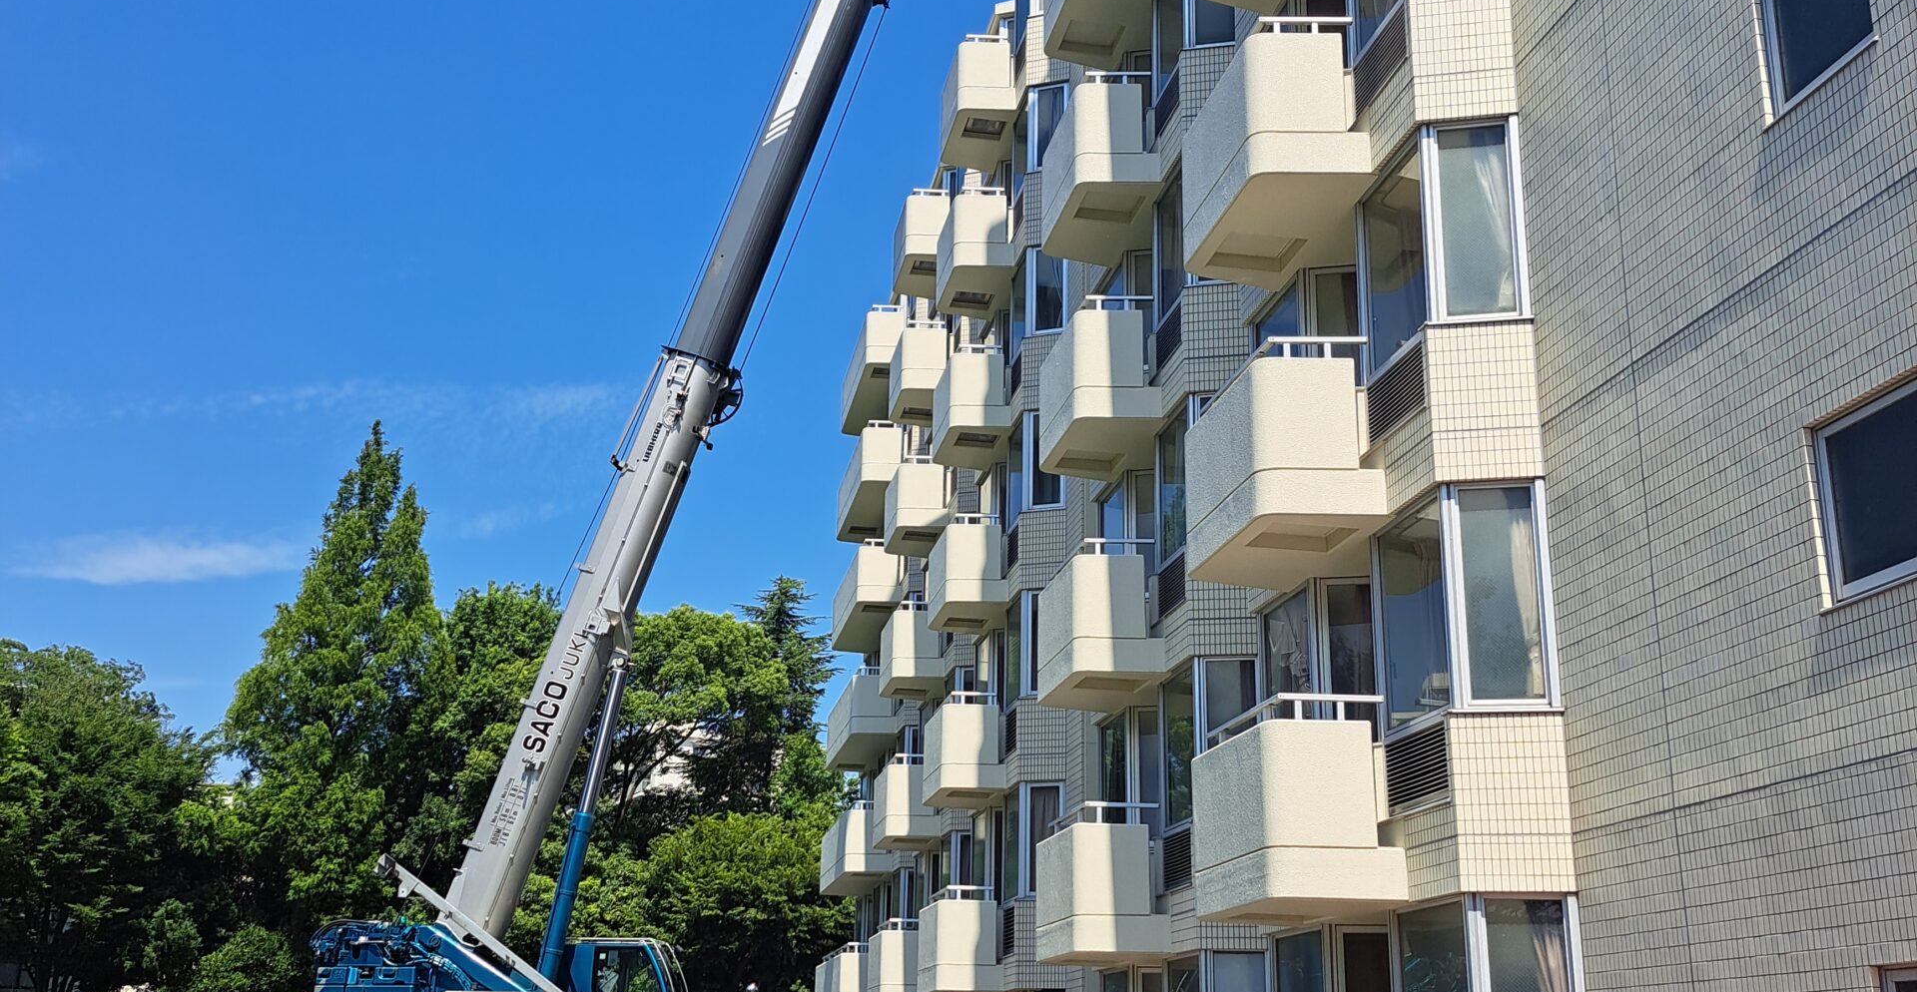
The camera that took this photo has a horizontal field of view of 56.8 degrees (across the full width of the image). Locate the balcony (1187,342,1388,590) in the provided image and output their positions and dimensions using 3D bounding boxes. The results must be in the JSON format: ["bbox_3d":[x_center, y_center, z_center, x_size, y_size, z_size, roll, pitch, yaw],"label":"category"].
[{"bbox_3d":[2.551,-0.223,13.893,0.989,1.387,2.193,4,-18,-9],"label":"balcony"}]

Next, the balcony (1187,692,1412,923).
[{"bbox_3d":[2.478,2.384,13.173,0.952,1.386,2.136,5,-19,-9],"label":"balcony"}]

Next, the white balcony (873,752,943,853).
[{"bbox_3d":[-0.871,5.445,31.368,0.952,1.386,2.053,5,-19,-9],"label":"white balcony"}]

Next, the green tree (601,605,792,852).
[{"bbox_3d":[-8.279,10.744,54.218,7.142,14.971,7.142,1,-18,0],"label":"green tree"}]

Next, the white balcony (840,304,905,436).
[{"bbox_3d":[-1.918,-2.930,41.989,0.989,1.387,4.692,4,-18,-9],"label":"white balcony"}]

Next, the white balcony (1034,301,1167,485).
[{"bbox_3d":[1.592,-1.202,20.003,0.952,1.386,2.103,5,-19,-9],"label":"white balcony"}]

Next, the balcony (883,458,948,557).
[{"bbox_3d":[-0.778,0.251,33.656,0.989,1.387,2.091,4,-18,-9],"label":"balcony"}]

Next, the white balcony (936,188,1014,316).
[{"bbox_3d":[0.287,-4.051,29.343,0.989,1.387,2.142,4,-18,-9],"label":"white balcony"}]

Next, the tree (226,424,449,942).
[{"bbox_3d":[-17.590,7.021,50.074,6.555,19.109,6.555,1,-18,0],"label":"tree"}]

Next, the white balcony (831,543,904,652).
[{"bbox_3d":[-1.970,2.198,39.621,1.000,1.400,4.700,4,-17,-9],"label":"white balcony"}]

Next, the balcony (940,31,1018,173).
[{"bbox_3d":[0.376,-7.363,33.260,0.991,1.568,2.364,5,-18,-10],"label":"balcony"}]

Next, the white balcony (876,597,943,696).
[{"bbox_3d":[-0.956,3.090,35.989,0.991,1.568,2.364,5,-18,-10],"label":"white balcony"}]

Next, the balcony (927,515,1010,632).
[{"bbox_3d":[0.170,1.370,30.392,0.991,1.568,2.364,5,-18,-10],"label":"balcony"}]

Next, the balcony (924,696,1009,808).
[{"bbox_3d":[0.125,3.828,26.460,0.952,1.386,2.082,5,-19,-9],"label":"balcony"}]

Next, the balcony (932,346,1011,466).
[{"bbox_3d":[0.270,-1.439,28.741,1.000,1.400,2.300,4,-17,-9],"label":"balcony"}]

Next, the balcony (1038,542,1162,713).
[{"bbox_3d":[1.574,1.467,19.641,1.000,1.400,2.300,4,-17,-9],"label":"balcony"}]

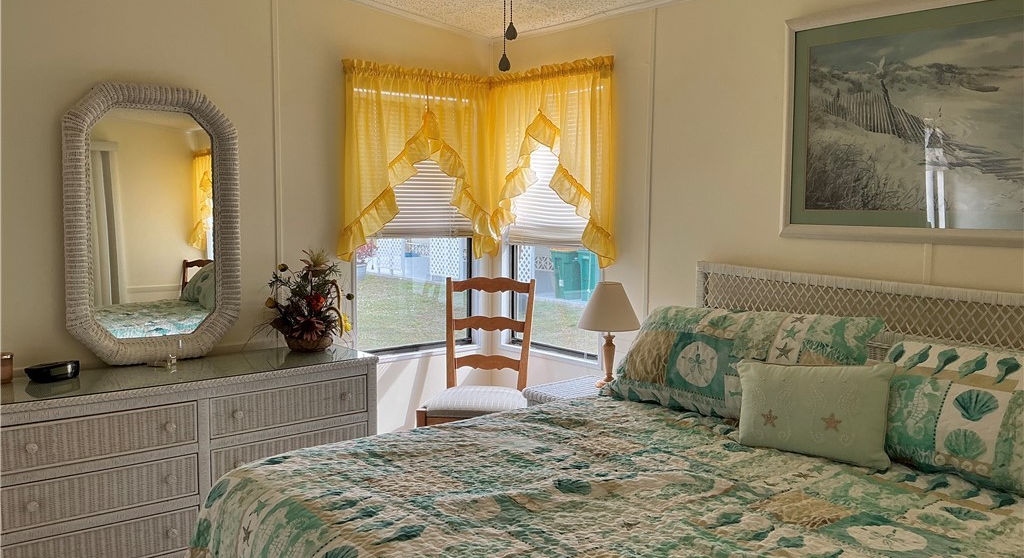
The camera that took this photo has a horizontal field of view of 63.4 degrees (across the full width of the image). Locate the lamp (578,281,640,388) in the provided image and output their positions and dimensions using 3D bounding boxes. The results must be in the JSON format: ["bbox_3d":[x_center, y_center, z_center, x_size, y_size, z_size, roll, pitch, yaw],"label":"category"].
[{"bbox_3d":[0.432,0.246,3.721,0.285,0.464,0.285,0,6,0],"label":"lamp"}]

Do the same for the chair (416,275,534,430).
[{"bbox_3d":[-0.155,0.538,4.140,0.500,1.040,0.470,1,6,6],"label":"chair"}]

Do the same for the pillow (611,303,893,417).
[{"bbox_3d":[0.825,0.316,3.103,0.220,0.470,1.040,31,-15,-37],"label":"pillow"}]

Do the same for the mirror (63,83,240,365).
[{"bbox_3d":[-1.477,-0.220,3.442,0.690,1.130,0.075,-5,5,-39],"label":"mirror"}]

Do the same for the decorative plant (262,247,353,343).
[{"bbox_3d":[-0.929,0.095,3.724,0.400,0.462,0.360,-5,8,-39],"label":"decorative plant"}]

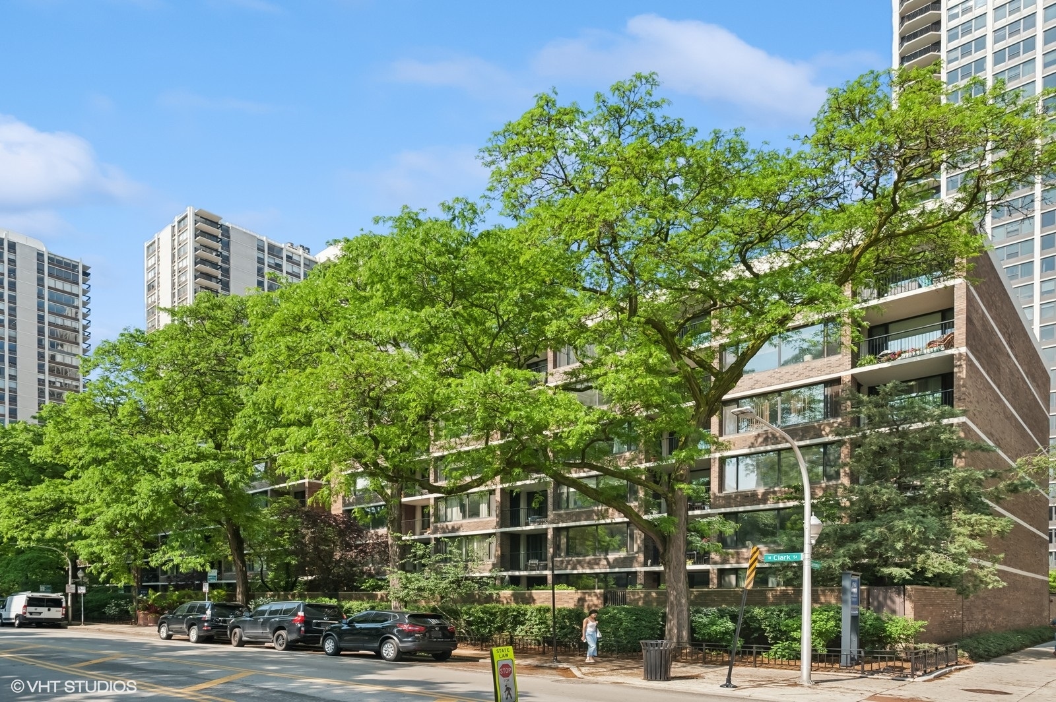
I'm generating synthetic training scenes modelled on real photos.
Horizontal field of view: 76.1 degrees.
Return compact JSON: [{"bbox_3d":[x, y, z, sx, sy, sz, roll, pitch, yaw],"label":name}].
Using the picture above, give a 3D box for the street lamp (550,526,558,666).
[{"bbox_3d":[0.780,7.410,20.591,0.250,3.910,0.250,0,-18,0],"label":"street lamp"}]

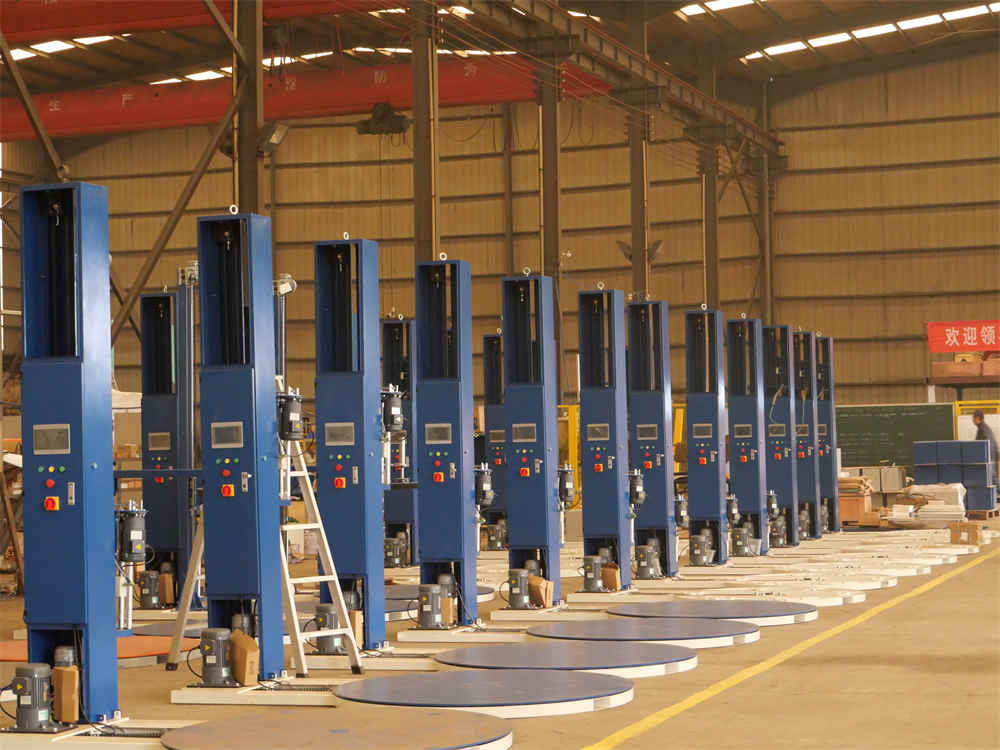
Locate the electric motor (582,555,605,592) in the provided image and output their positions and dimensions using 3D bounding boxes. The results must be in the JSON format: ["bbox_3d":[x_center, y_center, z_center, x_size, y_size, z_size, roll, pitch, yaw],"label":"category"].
[{"bbox_3d":[0.824,1.767,17.991,0.165,0.315,0.185,-2,-2,22],"label":"electric motor"}]

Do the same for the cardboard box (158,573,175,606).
[{"bbox_3d":[-2.787,1.790,16.896,0.100,0.269,0.100,-3,-3,40],"label":"cardboard box"}]

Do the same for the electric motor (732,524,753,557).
[{"bbox_3d":[2.755,1.887,22.915,0.190,0.310,0.200,-2,-2,21],"label":"electric motor"}]

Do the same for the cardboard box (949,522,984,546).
[{"bbox_3d":[5.559,1.900,24.129,0.320,0.250,0.280,-2,-2,28],"label":"cardboard box"}]

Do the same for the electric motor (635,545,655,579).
[{"bbox_3d":[1.394,1.808,19.574,0.169,0.308,0.199,-2,-2,22],"label":"electric motor"}]

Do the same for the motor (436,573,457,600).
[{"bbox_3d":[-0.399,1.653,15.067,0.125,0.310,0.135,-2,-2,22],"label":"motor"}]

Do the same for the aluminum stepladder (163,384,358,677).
[{"bbox_3d":[-1.520,0.943,12.851,1.120,1.860,0.540,-3,-3,43],"label":"aluminum stepladder"}]

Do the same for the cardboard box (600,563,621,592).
[{"bbox_3d":[0.973,1.795,17.875,0.180,0.235,0.080,-3,-2,38],"label":"cardboard box"}]

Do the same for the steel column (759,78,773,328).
[{"bbox_3d":[7.696,-2.561,57.946,0.380,11.530,0.280,-2,-2,21],"label":"steel column"}]

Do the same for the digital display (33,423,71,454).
[{"bbox_3d":[-2.247,0.325,10.157,0.213,0.149,0.030,-2,-2,21],"label":"digital display"}]

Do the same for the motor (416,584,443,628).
[{"bbox_3d":[-0.511,1.688,14.751,0.165,0.315,0.185,-2,-2,22],"label":"motor"}]

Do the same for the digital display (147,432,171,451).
[{"bbox_3d":[-2.924,0.577,17.401,0.205,0.147,0.040,-2,-2,21],"label":"digital display"}]

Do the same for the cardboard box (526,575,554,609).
[{"bbox_3d":[0.336,1.755,16.330,0.180,0.240,0.090,-3,-2,38],"label":"cardboard box"}]

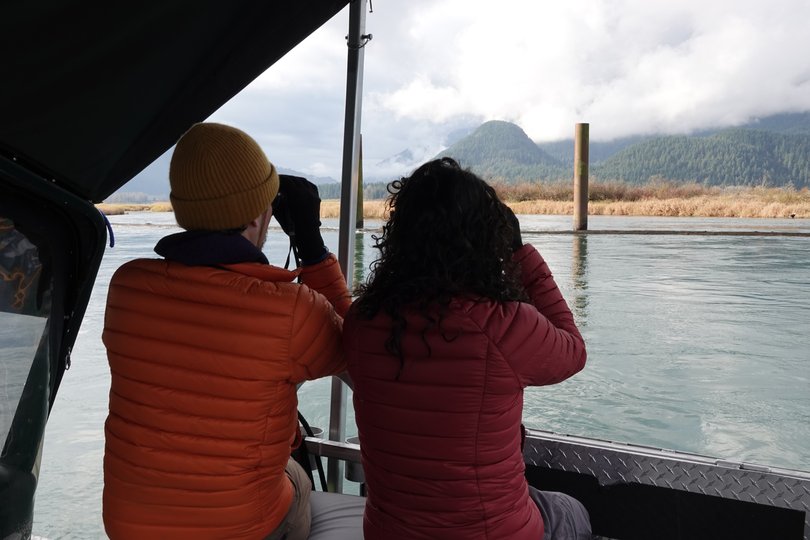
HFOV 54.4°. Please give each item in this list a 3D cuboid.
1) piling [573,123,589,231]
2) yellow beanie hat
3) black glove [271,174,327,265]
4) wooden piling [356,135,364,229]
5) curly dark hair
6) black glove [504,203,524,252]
[{"bbox_3d":[6.706,-3.524,30.000,0.530,4.070,0.530,0,5,0],"label":"piling"},{"bbox_3d":[-0.367,-0.192,1.600,0.210,0.205,0.250,2,19,24],"label":"yellow beanie hat"},{"bbox_3d":[-0.231,-0.114,1.740,0.100,0.180,0.130,2,5,24],"label":"black glove"},{"bbox_3d":[-1.860,-3.540,31.500,0.530,3.820,0.530,0,5,0],"label":"wooden piling"},{"bbox_3d":[0.071,-0.013,1.570,0.330,0.420,0.290,1,5,13],"label":"curly dark hair"},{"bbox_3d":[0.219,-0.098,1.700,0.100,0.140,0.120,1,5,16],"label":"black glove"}]

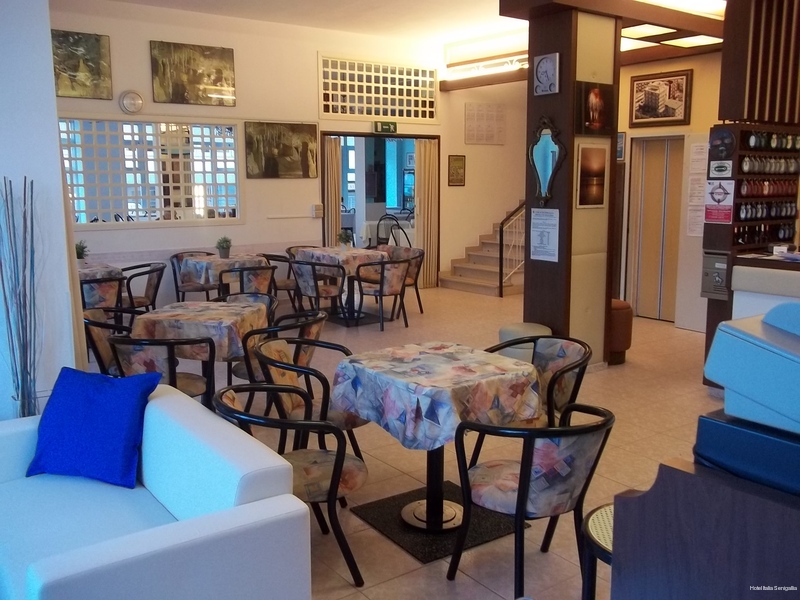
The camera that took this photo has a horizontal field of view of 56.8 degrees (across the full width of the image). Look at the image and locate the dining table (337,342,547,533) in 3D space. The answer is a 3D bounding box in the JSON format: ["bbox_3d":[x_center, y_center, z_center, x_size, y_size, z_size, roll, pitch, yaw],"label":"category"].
[{"bbox_3d":[0.167,0.656,3.480,0.690,0.750,0.720,-7,12,-37],"label":"dining table"}]

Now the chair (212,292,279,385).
[{"bbox_3d":[-1.137,0.358,5.328,0.560,0.750,0.570,1,9,4],"label":"chair"}]

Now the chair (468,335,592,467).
[{"bbox_3d":[0.684,0.604,3.818,0.570,0.750,0.560,-7,12,-38],"label":"chair"}]

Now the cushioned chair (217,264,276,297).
[{"bbox_3d":[-1.491,0.018,7.421,0.560,0.750,0.570,-6,11,-32],"label":"cushioned chair"}]

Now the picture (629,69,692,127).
[{"bbox_3d":[2.771,-2.130,7.882,0.040,0.560,0.745,-7,12,-37],"label":"picture"}]

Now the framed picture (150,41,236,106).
[{"bbox_3d":[-2.314,-2.536,8.341,0.970,0.655,0.030,-7,12,-37],"label":"framed picture"}]

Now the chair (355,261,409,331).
[{"bbox_3d":[-0.153,-0.087,7.957,0.535,0.740,0.575,-7,11,-35],"label":"chair"}]

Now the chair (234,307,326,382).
[{"bbox_3d":[-0.726,0.464,4.675,0.570,0.750,0.560,2,9,12],"label":"chair"}]

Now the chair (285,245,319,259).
[{"bbox_3d":[-1.169,-0.279,9.244,0.560,0.750,0.570,-3,10,-17],"label":"chair"}]

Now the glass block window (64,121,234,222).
[{"bbox_3d":[-2.828,-1.449,8.412,2.100,1.150,0.070,-7,11,-34],"label":"glass block window"}]

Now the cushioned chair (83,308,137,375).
[{"bbox_3d":[-1.764,0.424,4.833,0.575,0.740,0.535,-1,9,-2],"label":"cushioned chair"}]

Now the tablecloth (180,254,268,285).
[{"bbox_3d":[-1.903,-0.094,8.153,0.700,0.735,0.700,-7,11,-36],"label":"tablecloth"}]

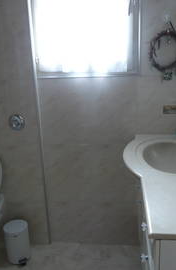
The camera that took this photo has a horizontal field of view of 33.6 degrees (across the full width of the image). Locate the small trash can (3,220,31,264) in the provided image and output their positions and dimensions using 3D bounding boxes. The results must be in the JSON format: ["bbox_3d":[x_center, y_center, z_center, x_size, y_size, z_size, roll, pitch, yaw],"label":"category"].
[{"bbox_3d":[-0.503,0.779,2.112,0.168,0.256,0.187,-11,17,-28],"label":"small trash can"}]

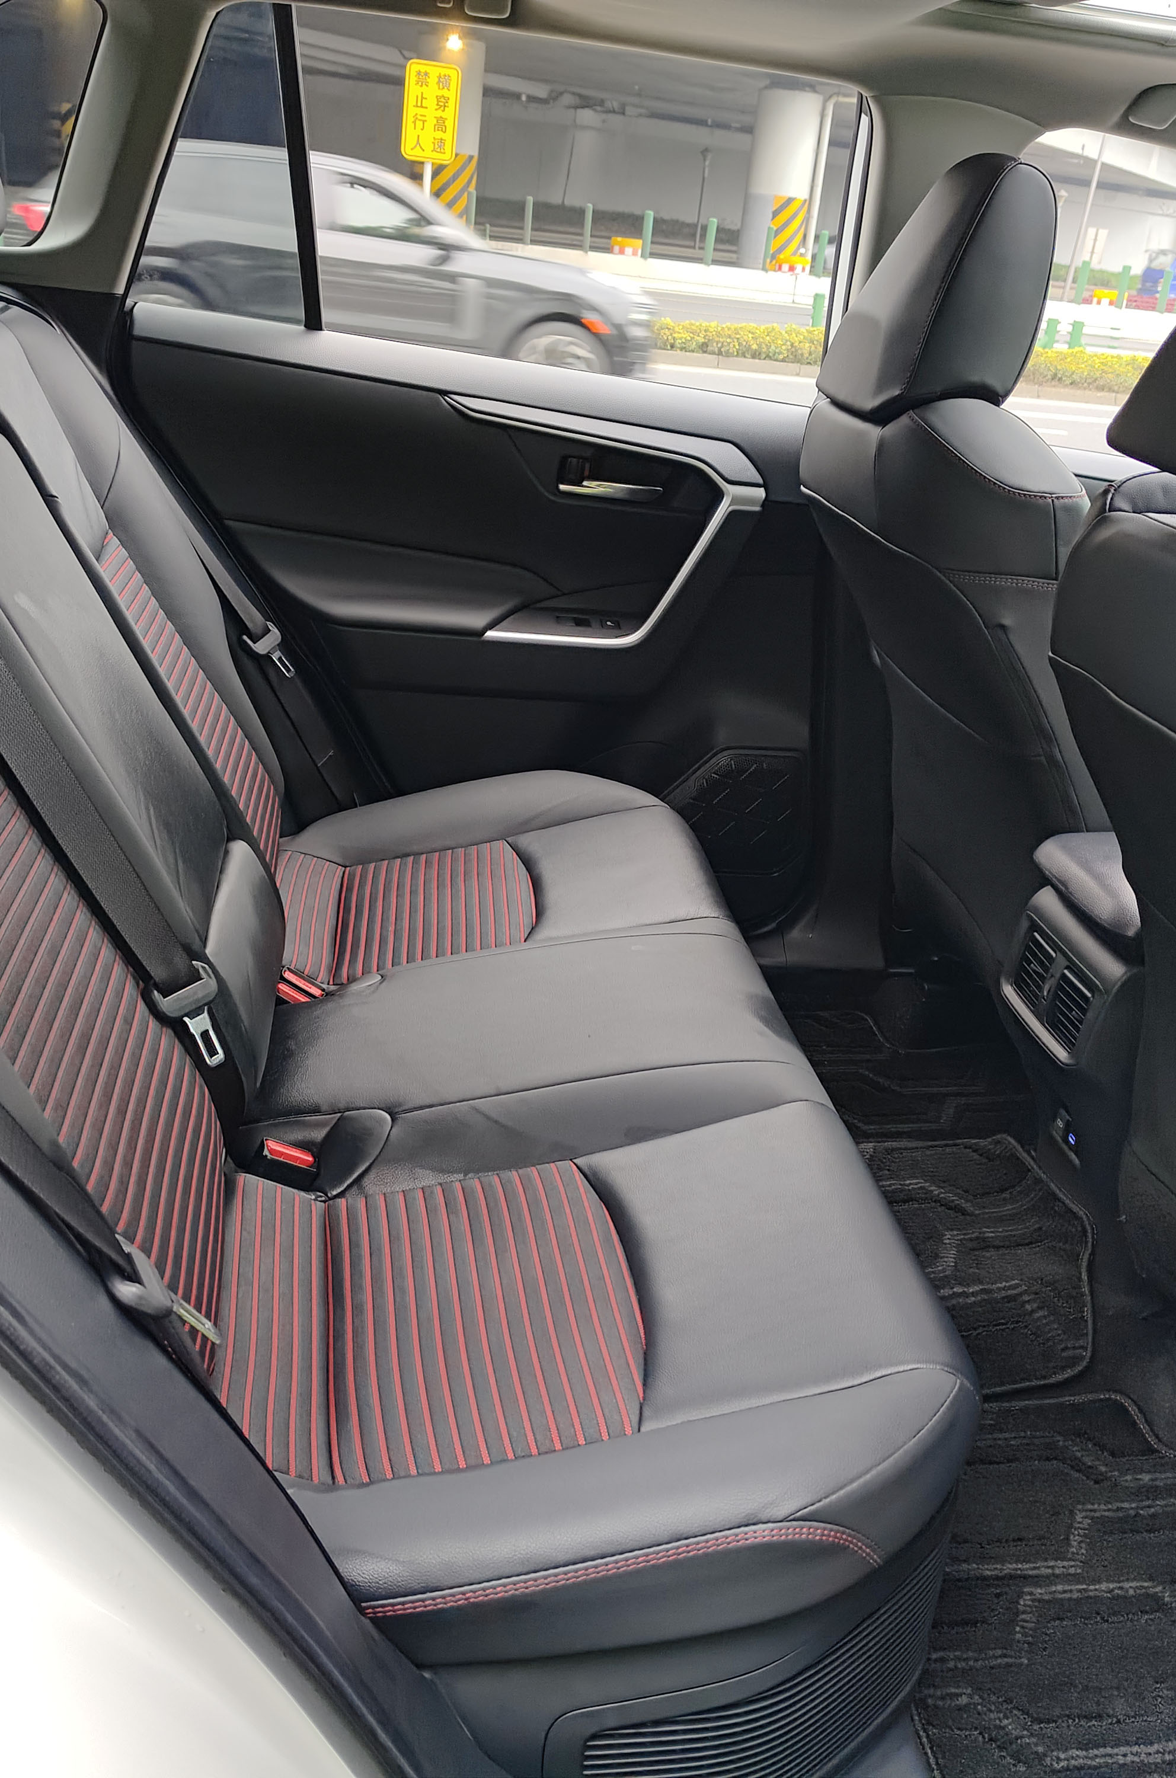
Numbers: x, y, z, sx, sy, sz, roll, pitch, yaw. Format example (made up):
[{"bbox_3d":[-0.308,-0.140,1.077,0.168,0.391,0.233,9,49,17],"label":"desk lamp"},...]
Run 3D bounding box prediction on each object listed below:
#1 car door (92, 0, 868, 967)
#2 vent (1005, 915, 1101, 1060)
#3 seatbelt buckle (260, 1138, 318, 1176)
[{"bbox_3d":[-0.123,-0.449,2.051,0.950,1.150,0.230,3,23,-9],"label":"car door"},{"bbox_3d":[0.434,0.090,1.503,0.035,0.083,0.160,16,20,-14],"label":"vent"},{"bbox_3d":[-0.230,0.208,1.275,0.045,0.032,0.025,20,26,29],"label":"seatbelt buckle"}]

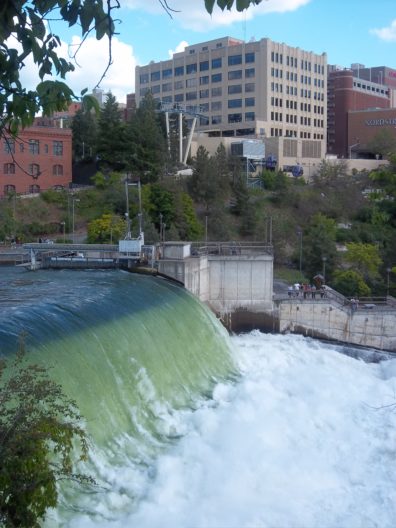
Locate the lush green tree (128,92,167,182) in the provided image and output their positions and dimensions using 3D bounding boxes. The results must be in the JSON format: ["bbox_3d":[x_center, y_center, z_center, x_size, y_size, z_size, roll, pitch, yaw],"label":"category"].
[{"bbox_3d":[-11.709,-28.762,163.000,8.822,20.259,8.822,0,4,0],"label":"lush green tree"}]

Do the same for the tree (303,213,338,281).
[{"bbox_3d":[18.284,-2.612,107.000,5.212,10.048,5.212,0,4,0],"label":"tree"}]

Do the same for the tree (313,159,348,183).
[{"bbox_3d":[32.899,-23.215,178.000,8.670,5.899,8.670,0,4,0],"label":"tree"}]

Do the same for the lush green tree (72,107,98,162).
[{"bbox_3d":[-27.864,-31.792,176.000,6.668,13.611,6.668,0,4,0],"label":"lush green tree"}]

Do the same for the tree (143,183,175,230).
[{"bbox_3d":[-7.438,-10.828,135.000,5.845,8.948,5.845,0,4,0],"label":"tree"}]

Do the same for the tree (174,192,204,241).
[{"bbox_3d":[-1.482,-8.282,125.000,5.074,8.286,5.074,0,4,0],"label":"tree"}]

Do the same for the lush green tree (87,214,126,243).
[{"bbox_3d":[-16.774,-6.619,130.000,6.684,5.386,6.684,0,4,0],"label":"lush green tree"}]

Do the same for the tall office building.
[{"bbox_3d":[9.908,-47.909,233.207,55.413,39.587,30.355,4,5,43],"label":"tall office building"}]

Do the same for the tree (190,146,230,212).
[{"bbox_3d":[2.406,-17.680,150.000,8.524,13.671,8.524,0,4,0],"label":"tree"}]

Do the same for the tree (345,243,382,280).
[{"bbox_3d":[24.009,-0.363,104.000,5.347,5.457,5.347,0,4,0],"label":"tree"}]

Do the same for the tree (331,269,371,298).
[{"bbox_3d":[20.983,2.666,98.000,5.039,4.060,5.039,0,4,0],"label":"tree"}]

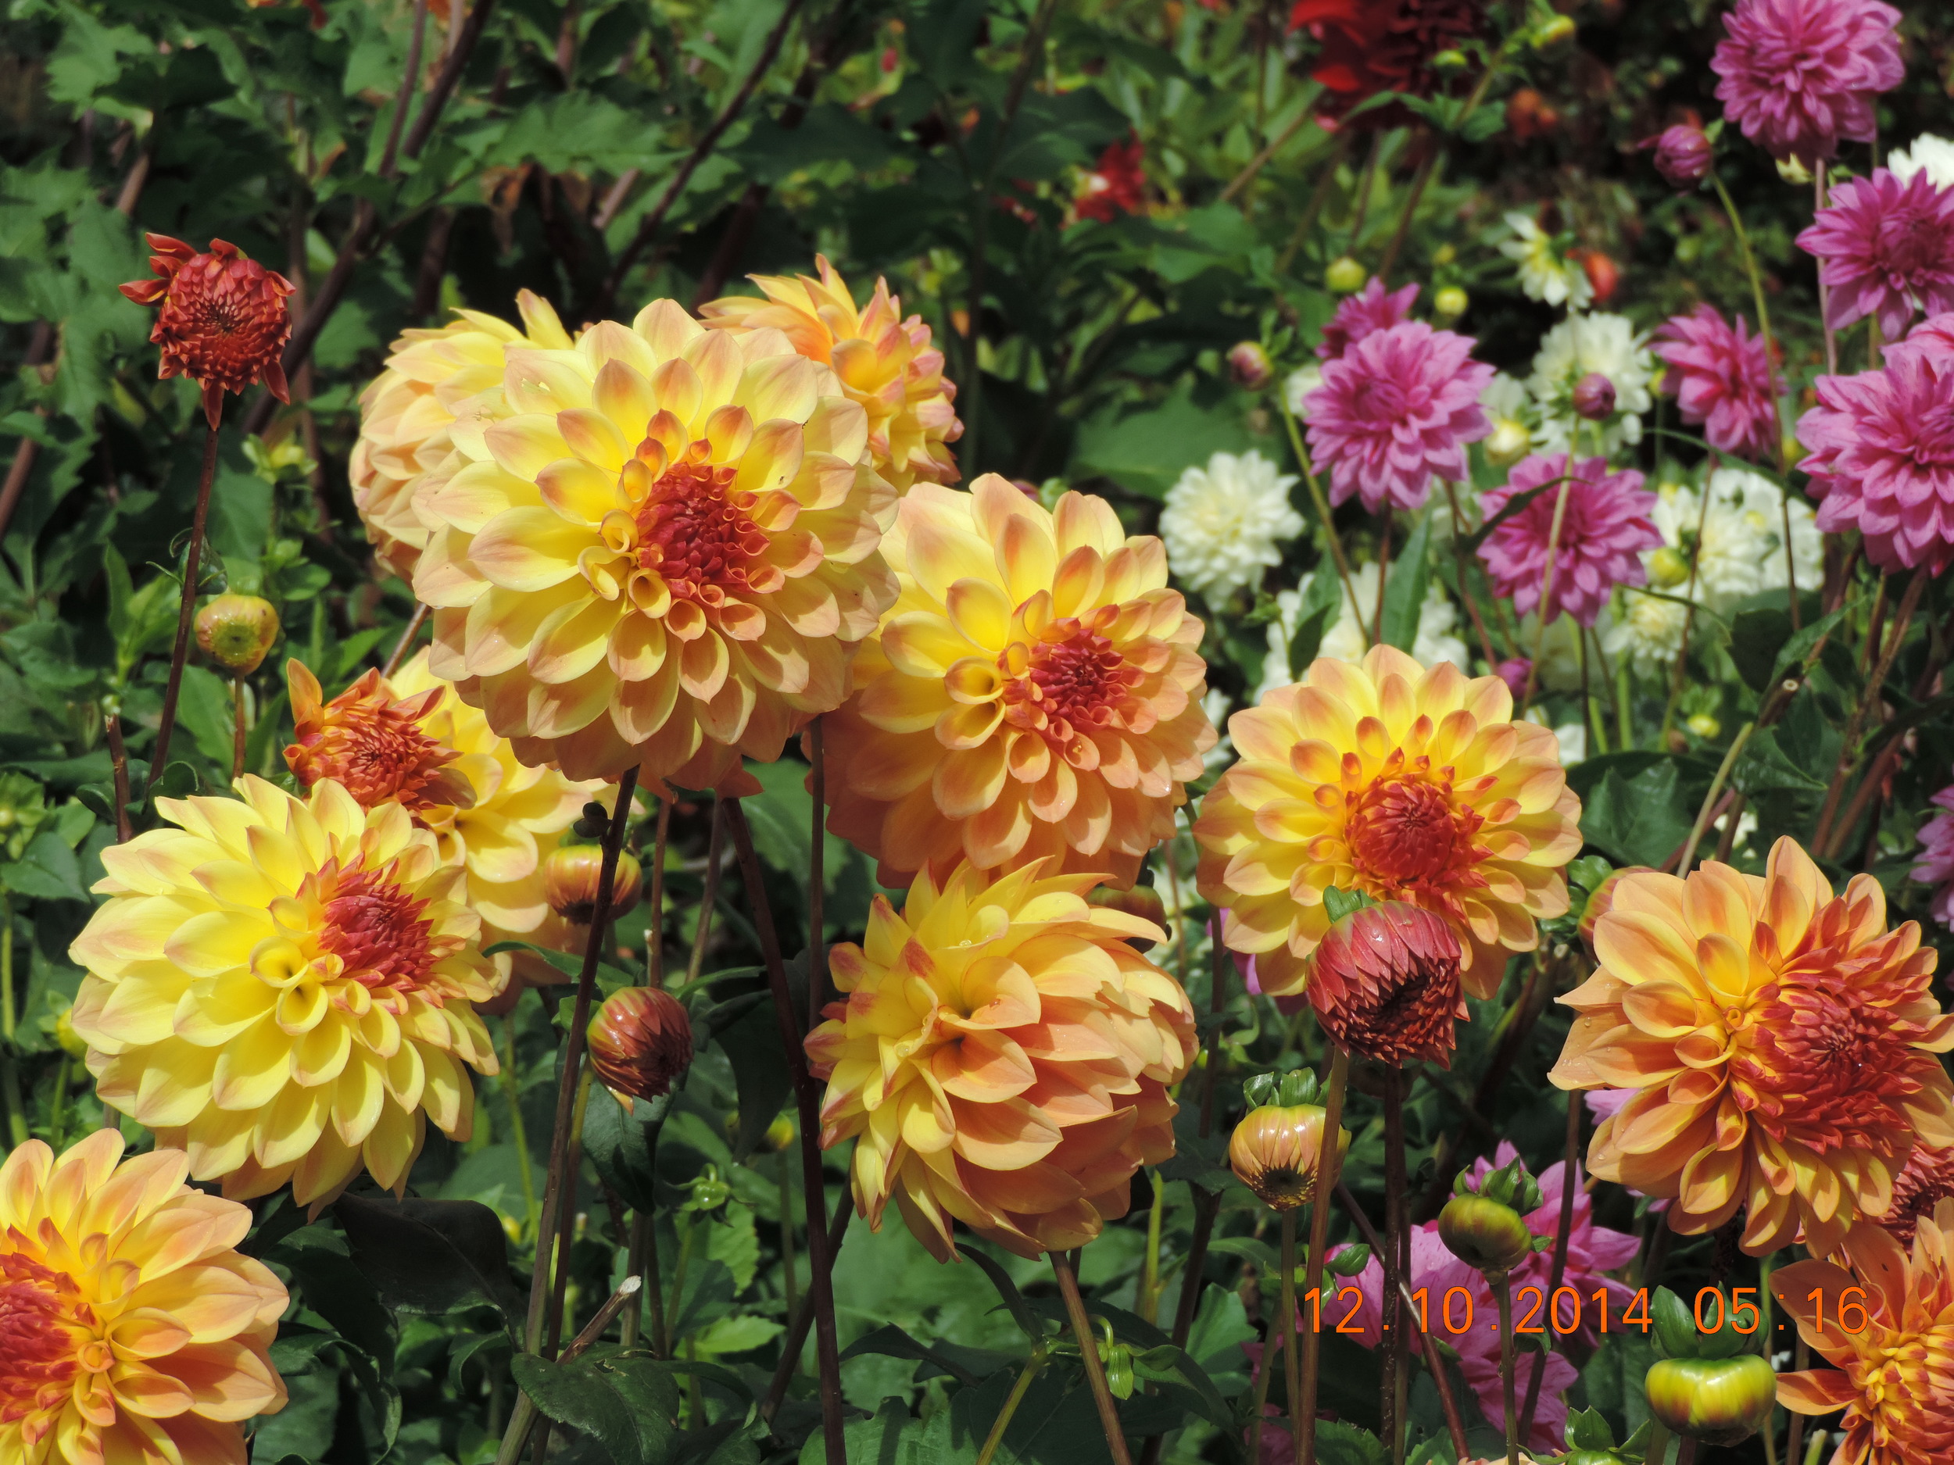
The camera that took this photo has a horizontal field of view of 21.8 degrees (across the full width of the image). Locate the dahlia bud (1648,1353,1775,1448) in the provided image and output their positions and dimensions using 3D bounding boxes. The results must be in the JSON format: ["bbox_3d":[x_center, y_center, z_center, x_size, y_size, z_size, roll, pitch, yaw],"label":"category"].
[{"bbox_3d":[0.196,0.179,1.360,0.035,0.025,0.033,0,16,0],"label":"dahlia bud"}]

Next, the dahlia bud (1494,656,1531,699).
[{"bbox_3d":[0.248,-0.026,2.350,0.019,0.020,0.019,0,14,0],"label":"dahlia bud"}]

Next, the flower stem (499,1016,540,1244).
[{"bbox_3d":[-0.145,0.127,1.620,0.006,0.076,0.006,-7,12,0],"label":"flower stem"}]

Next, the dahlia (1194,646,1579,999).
[{"bbox_3d":[0.125,0.027,1.550,0.117,0.109,0.060,-2,-3,-7],"label":"dahlia"}]

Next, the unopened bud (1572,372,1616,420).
[{"bbox_3d":[0.313,-0.171,2.580,0.022,0.025,0.024,-3,9,0],"label":"unopened bud"}]

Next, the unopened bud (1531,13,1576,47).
[{"bbox_3d":[0.329,-0.401,2.900,0.025,0.021,0.025,0,14,0],"label":"unopened bud"}]

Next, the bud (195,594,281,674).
[{"bbox_3d":[-0.244,-0.033,1.680,0.027,0.025,0.025,0,12,0],"label":"bud"}]

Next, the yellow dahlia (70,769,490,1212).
[{"bbox_3d":[-0.207,0.077,1.520,0.130,0.130,0.075,-8,-12,-30],"label":"yellow dahlia"}]

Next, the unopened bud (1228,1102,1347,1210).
[{"bbox_3d":[0.095,0.129,1.550,0.036,0.035,0.035,-1,14,-3],"label":"unopened bud"}]

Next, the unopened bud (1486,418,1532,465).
[{"bbox_3d":[0.282,-0.155,2.700,0.025,0.025,0.025,5,8,20],"label":"unopened bud"}]

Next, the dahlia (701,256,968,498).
[{"bbox_3d":[-0.045,-0.106,1.580,0.100,0.100,0.075,-17,-3,-45],"label":"dahlia"}]

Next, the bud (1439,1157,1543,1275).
[{"bbox_3d":[0.150,0.141,1.480,0.030,0.034,0.029,9,12,0],"label":"bud"}]

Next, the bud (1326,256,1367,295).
[{"bbox_3d":[0.204,-0.252,2.800,0.022,0.022,0.022,0,0,0],"label":"bud"}]

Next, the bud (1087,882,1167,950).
[{"bbox_3d":[0.052,0.063,1.750,0.028,0.026,0.028,0,14,0],"label":"bud"}]

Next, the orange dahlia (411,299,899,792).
[{"bbox_3d":[-0.089,-0.052,1.410,0.134,0.134,0.075,-6,-7,-19],"label":"orange dahlia"}]

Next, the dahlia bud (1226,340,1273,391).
[{"bbox_3d":[0.129,-0.173,2.400,0.022,0.023,0.022,3,14,11],"label":"dahlia bud"}]

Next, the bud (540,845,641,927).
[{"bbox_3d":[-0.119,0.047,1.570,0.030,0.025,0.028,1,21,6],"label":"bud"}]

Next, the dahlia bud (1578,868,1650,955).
[{"bbox_3d":[0.211,0.060,1.650,0.031,0.032,0.032,0,15,0],"label":"dahlia bud"}]

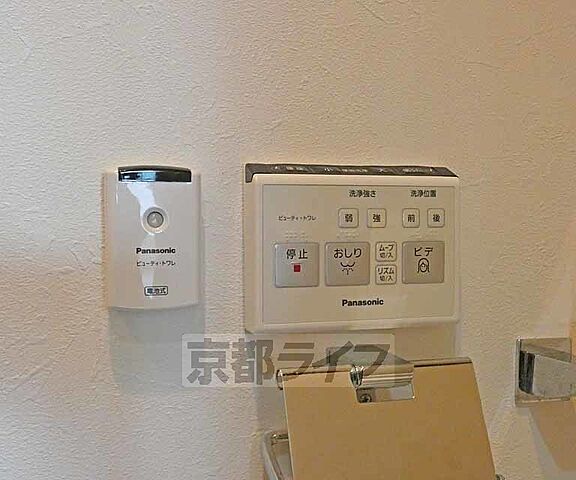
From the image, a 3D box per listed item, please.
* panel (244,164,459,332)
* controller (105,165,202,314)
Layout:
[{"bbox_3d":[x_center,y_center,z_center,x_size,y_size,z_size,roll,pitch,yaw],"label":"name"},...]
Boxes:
[{"bbox_3d":[0.048,0.004,0.453,0.156,0.118,0.027,-1,4,-10],"label":"panel"},{"bbox_3d":[-0.095,-0.002,0.428,0.064,0.098,0.025,-1,4,-10],"label":"controller"}]

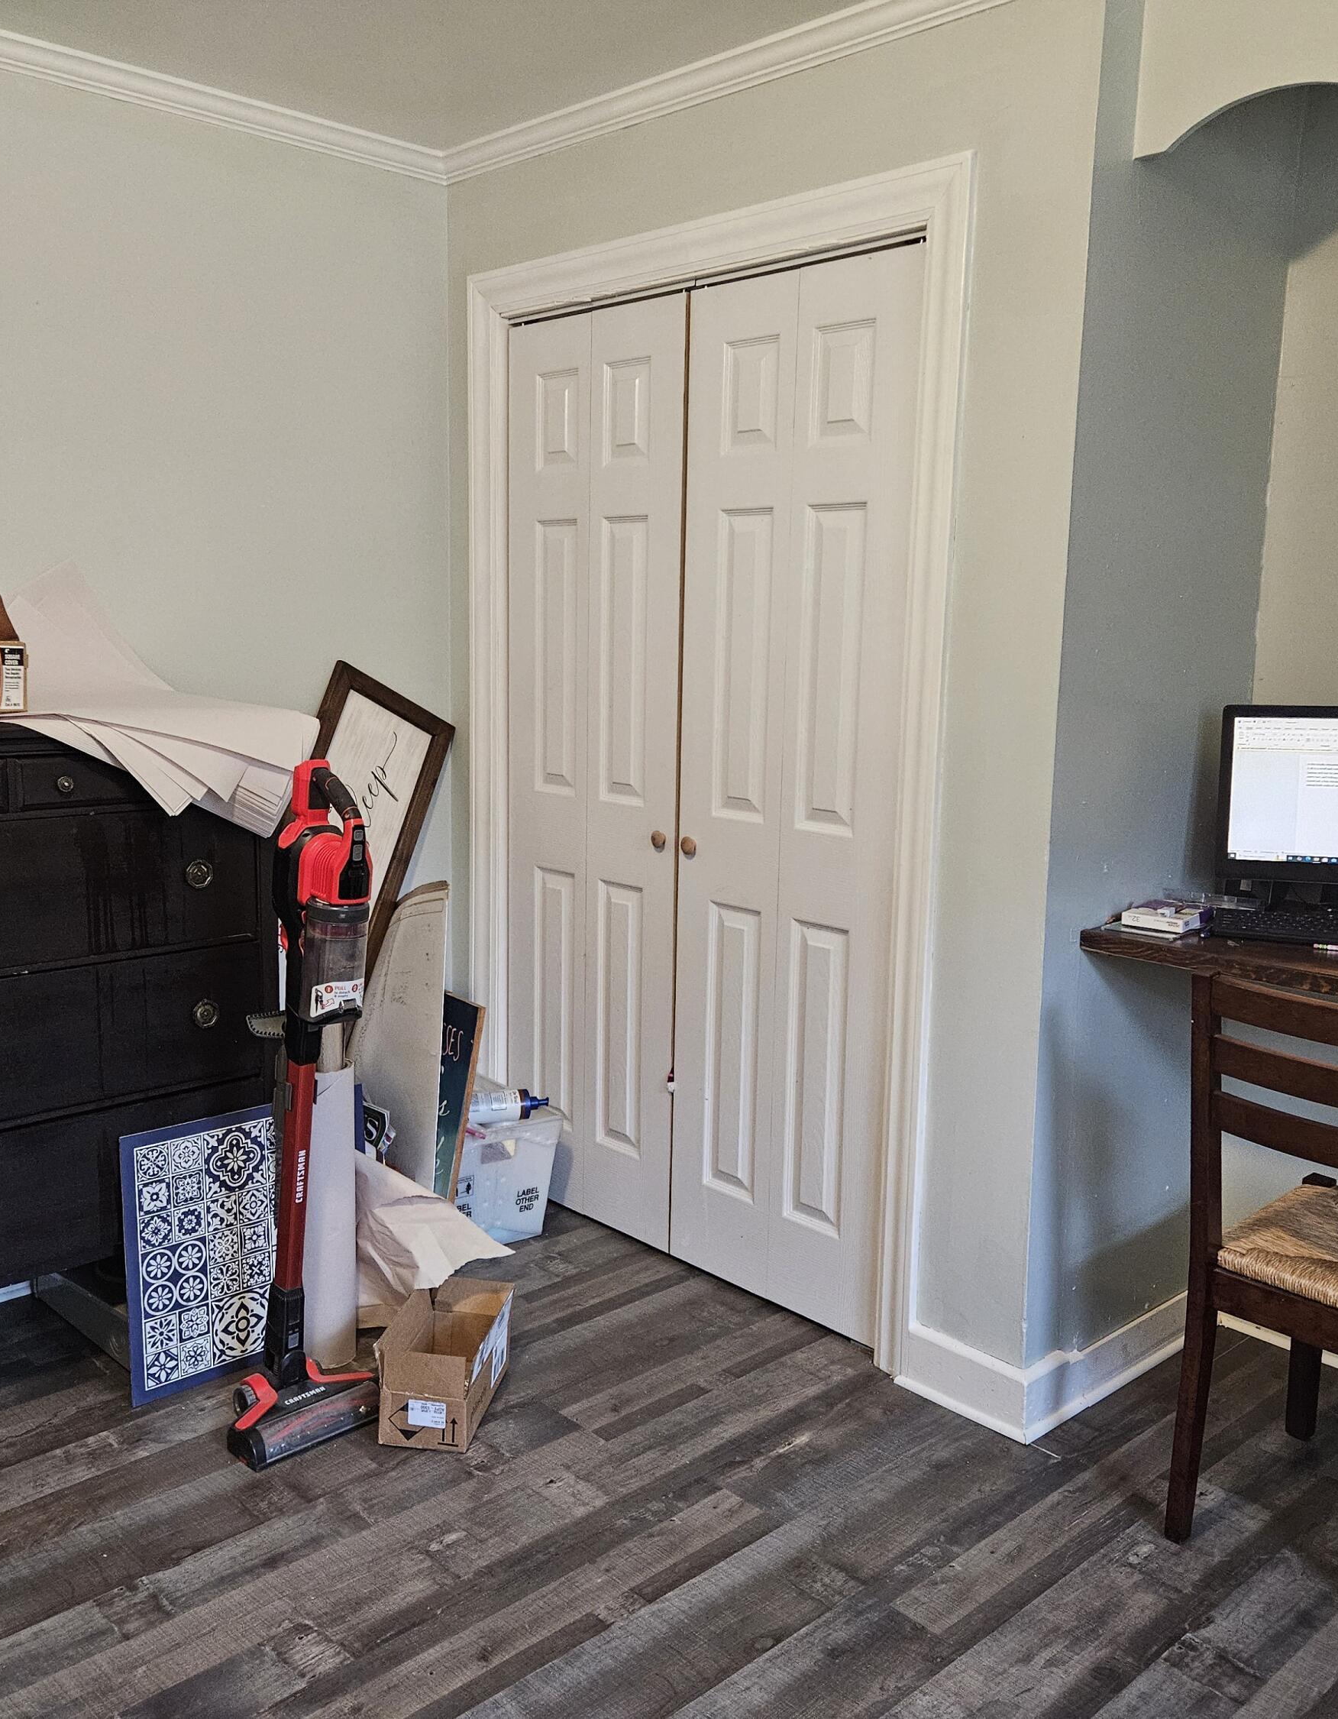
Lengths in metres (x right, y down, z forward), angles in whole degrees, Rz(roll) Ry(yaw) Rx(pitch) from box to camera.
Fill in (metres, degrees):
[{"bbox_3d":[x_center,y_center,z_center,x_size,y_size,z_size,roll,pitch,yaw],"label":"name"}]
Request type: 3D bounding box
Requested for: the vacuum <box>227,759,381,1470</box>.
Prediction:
[{"bbox_3d":[-0.618,0.406,2.532,0.265,1.140,0.210,-7,12,-43],"label":"vacuum"}]

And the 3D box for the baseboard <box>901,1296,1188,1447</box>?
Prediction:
[{"bbox_3d":[0.753,0.890,2.926,0.650,0.120,0.295,-7,12,-43],"label":"baseboard"}]

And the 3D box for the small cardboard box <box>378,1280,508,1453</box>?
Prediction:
[{"bbox_3d":[-0.401,0.882,2.679,0.165,0.165,0.300,2,9,7],"label":"small cardboard box"}]

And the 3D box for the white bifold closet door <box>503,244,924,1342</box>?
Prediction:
[{"bbox_3d":[0.034,-0.139,3.214,0.040,2.030,1.180,-7,12,-43],"label":"white bifold closet door"}]

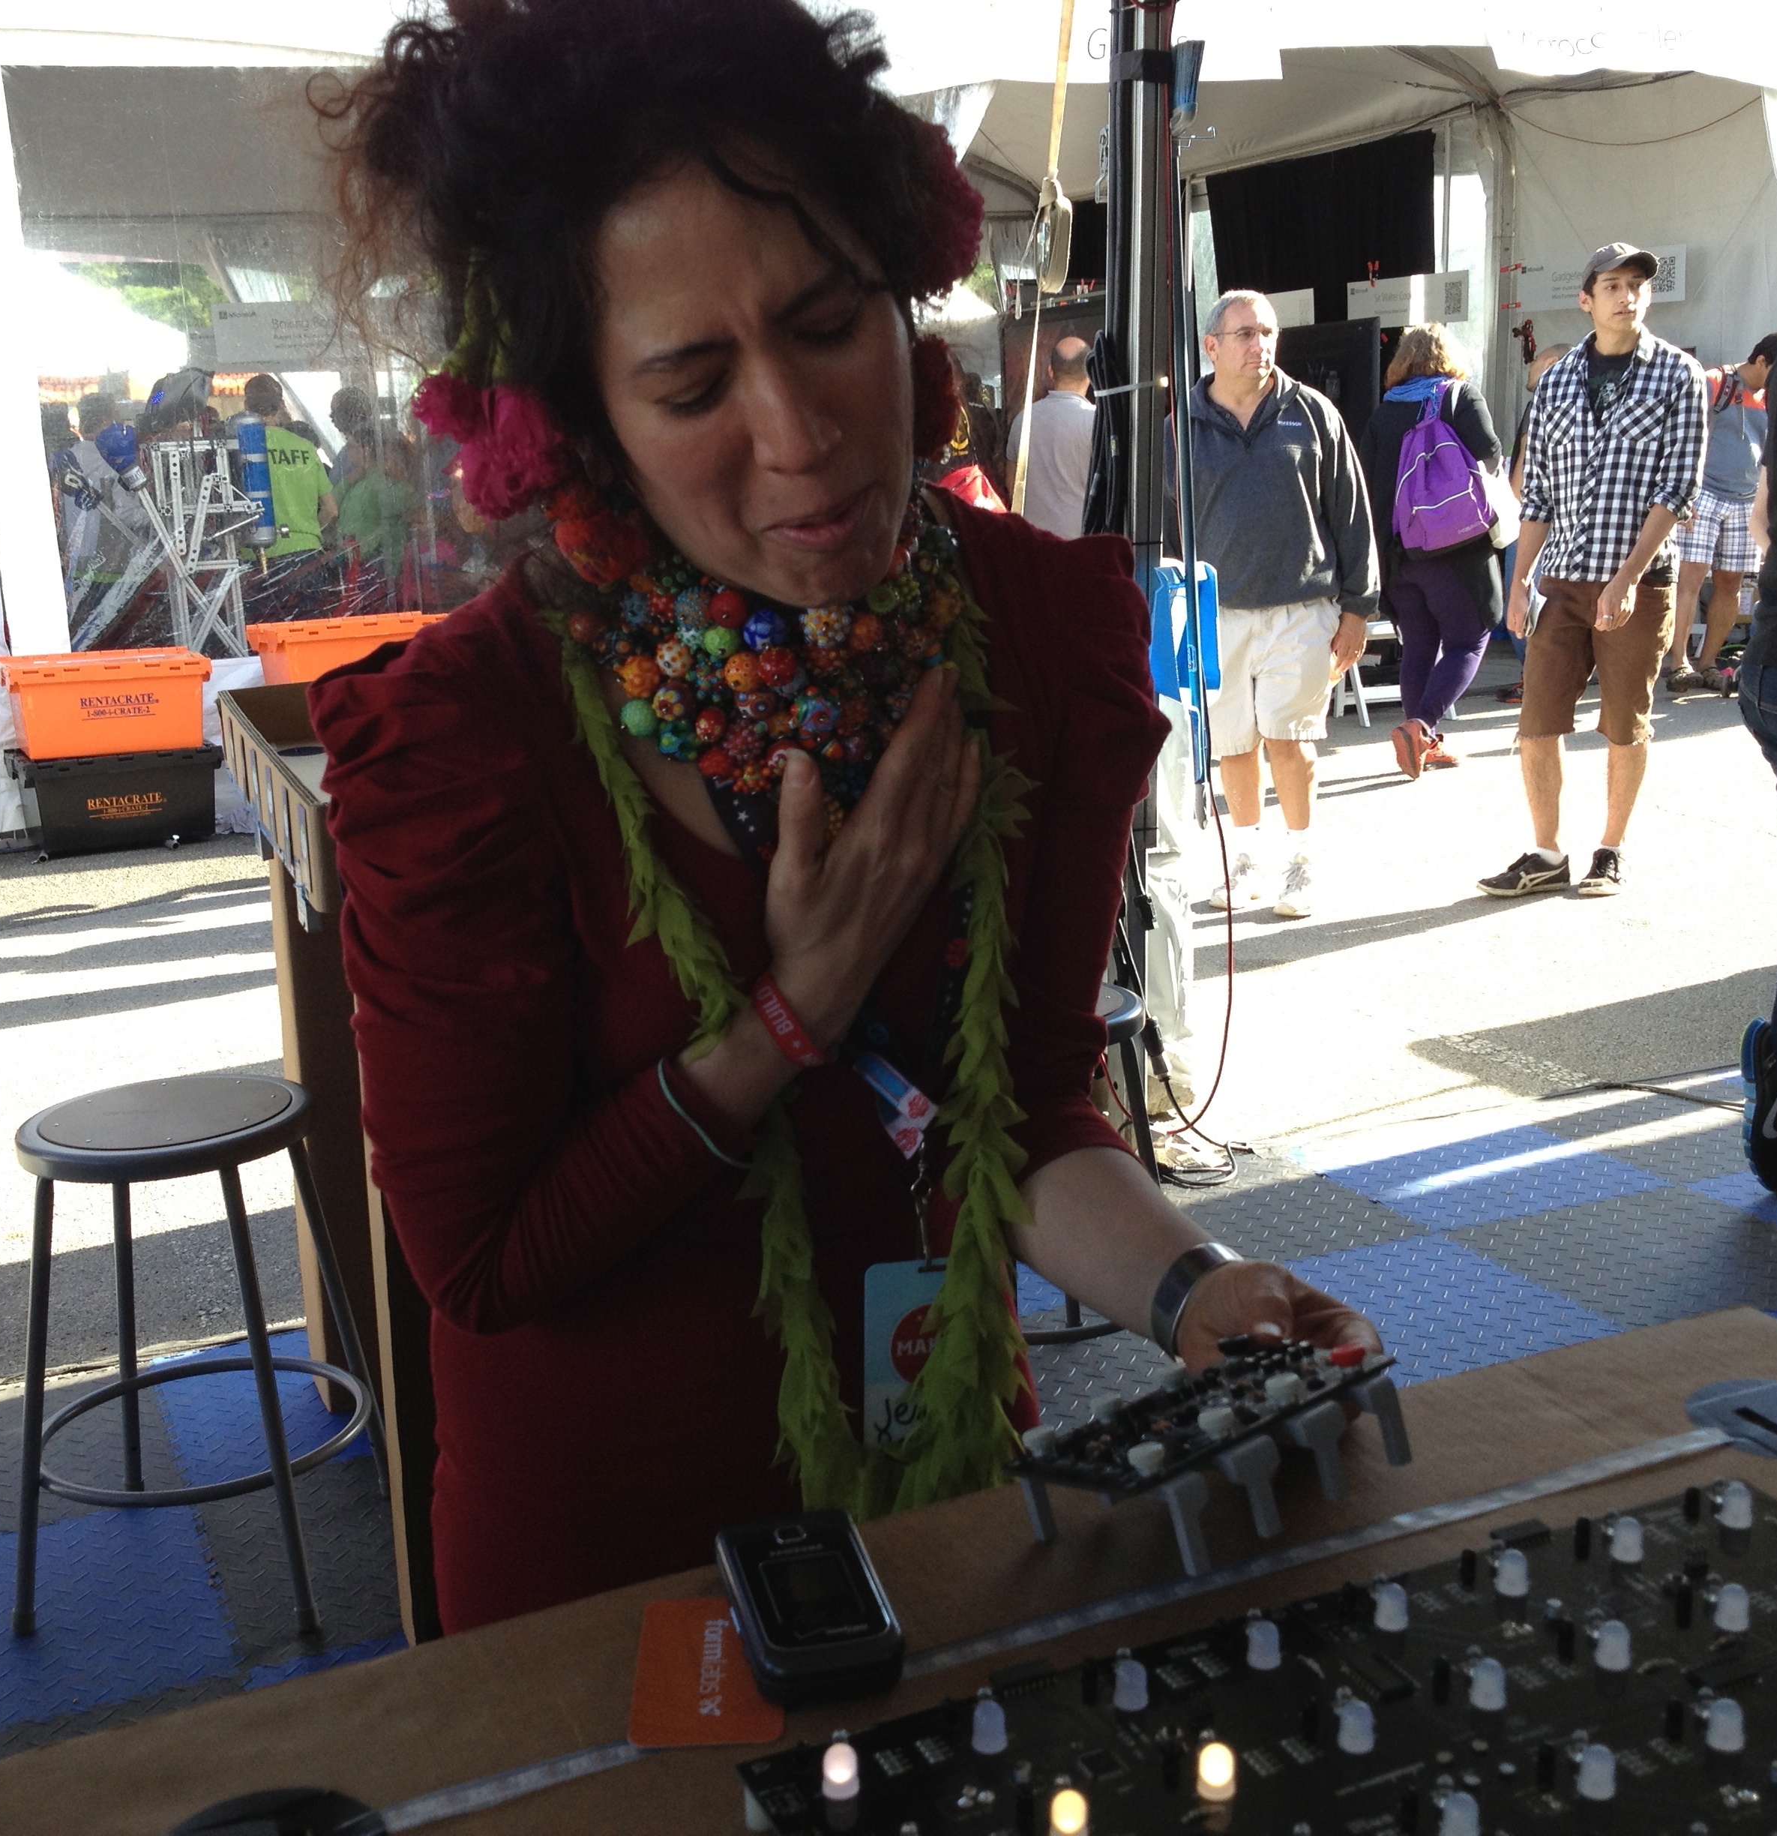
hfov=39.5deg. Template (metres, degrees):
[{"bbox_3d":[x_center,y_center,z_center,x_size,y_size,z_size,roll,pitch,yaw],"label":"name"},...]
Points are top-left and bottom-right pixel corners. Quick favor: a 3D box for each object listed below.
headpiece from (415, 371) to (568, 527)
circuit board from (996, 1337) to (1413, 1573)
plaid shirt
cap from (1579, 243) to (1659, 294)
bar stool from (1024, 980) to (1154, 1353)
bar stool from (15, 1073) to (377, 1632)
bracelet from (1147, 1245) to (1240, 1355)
[{"bbox_3d":[-0.156,-0.186,0.980,0.062,0.062,0.050,-2,0,30],"label":"headpiece"},{"bbox_3d":[0.120,0.200,0.934,0.133,0.048,0.102,-19,4,-31],"label":"circuit board"},{"bbox_3d":[1.976,-1.258,6.740,0.490,0.680,0.280,5,15,28],"label":"plaid shirt"},{"bbox_3d":[1.957,-1.742,6.640,0.175,0.135,0.255,-7,9,-18],"label":"cap"},{"bbox_3d":[0.200,0.406,3.550,0.420,0.610,0.420,-9,15,-26],"label":"bar stool"},{"bbox_3d":[-0.889,0.541,3.160,0.420,0.610,0.420,-1,13,5],"label":"bar stool"},{"bbox_3d":[0.132,0.163,1.050,0.020,0.058,0.056,27,-2,40],"label":"bracelet"}]

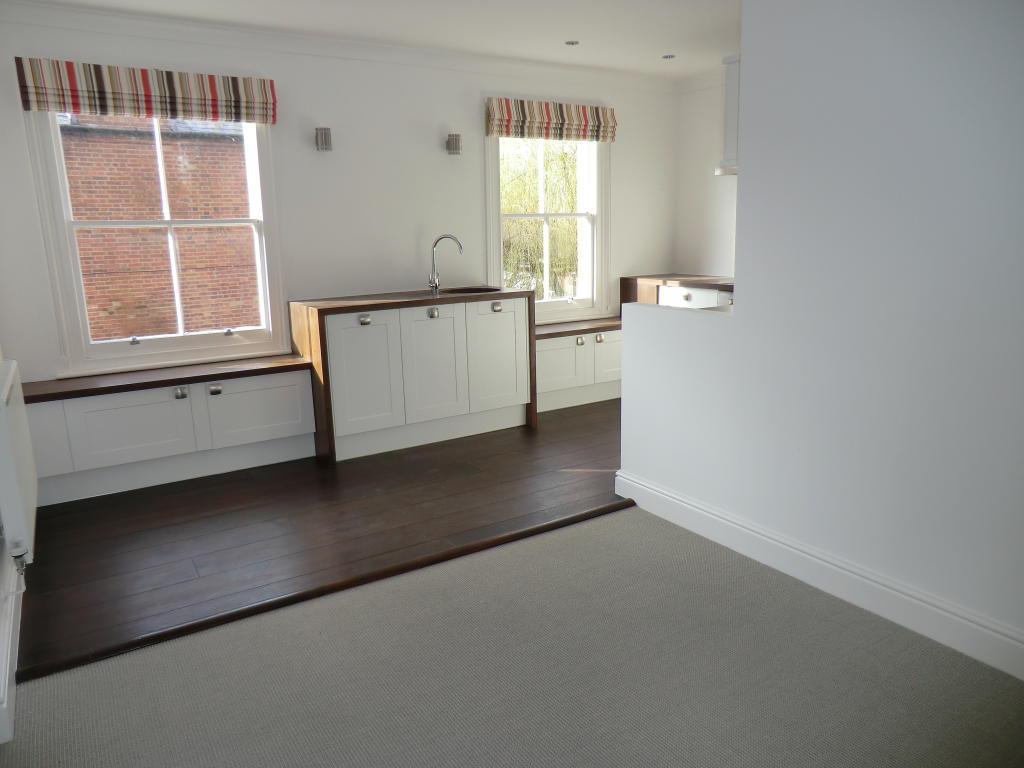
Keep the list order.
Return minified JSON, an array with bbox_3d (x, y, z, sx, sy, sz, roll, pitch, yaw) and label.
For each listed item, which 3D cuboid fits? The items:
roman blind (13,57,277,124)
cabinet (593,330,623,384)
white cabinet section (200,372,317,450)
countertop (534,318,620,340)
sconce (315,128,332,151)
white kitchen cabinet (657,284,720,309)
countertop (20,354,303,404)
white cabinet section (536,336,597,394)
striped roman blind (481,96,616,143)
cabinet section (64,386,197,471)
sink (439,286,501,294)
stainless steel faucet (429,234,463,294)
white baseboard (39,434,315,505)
[{"bbox_3d":[-1.921,-1.571,3.857,1.249,0.253,0.094,-9,15,-31],"label":"roman blind"},{"bbox_3d":[0.746,-0.259,5.702,0.485,0.395,0.350,-9,15,-31],"label":"cabinet"},{"bbox_3d":[-1.551,0.110,4.256,0.609,0.385,0.403,-9,14,-31],"label":"white cabinet section"},{"bbox_3d":[0.458,-0.423,5.460,1.197,0.039,0.388,-9,15,-31],"label":"countertop"},{"bbox_3d":[-1.159,-1.499,4.370,0.091,0.138,0.104,-9,15,-31],"label":"sconce"},{"bbox_3d":[1.487,-0.651,5.333,0.460,0.166,0.582,-9,15,-31],"label":"white kitchen cabinet"},{"bbox_3d":[-1.925,-0.047,4.023,1.484,0.039,0.388,-9,15,-31],"label":"countertop"},{"bbox_3d":[0.256,-0.178,5.370,0.623,0.385,0.403,-9,14,-31],"label":"white cabinet section"},{"bbox_3d":[0.312,-1.922,5.203,1.129,0.255,0.094,-9,15,-31],"label":"striped roman blind"},{"bbox_3d":[-2.100,0.197,3.918,0.591,0.385,0.403,-9,14,-31],"label":"cabinet section"},{"bbox_3d":[-0.272,-0.552,4.886,0.418,0.169,0.418,-9,15,-31],"label":"sink"},{"bbox_3d":[-0.451,-0.826,4.860,0.240,0.383,0.068,-1,13,1],"label":"stainless steel faucet"},{"bbox_3d":[-1.882,0.464,4.086,1.484,0.176,0.023,-9,15,-31],"label":"white baseboard"}]

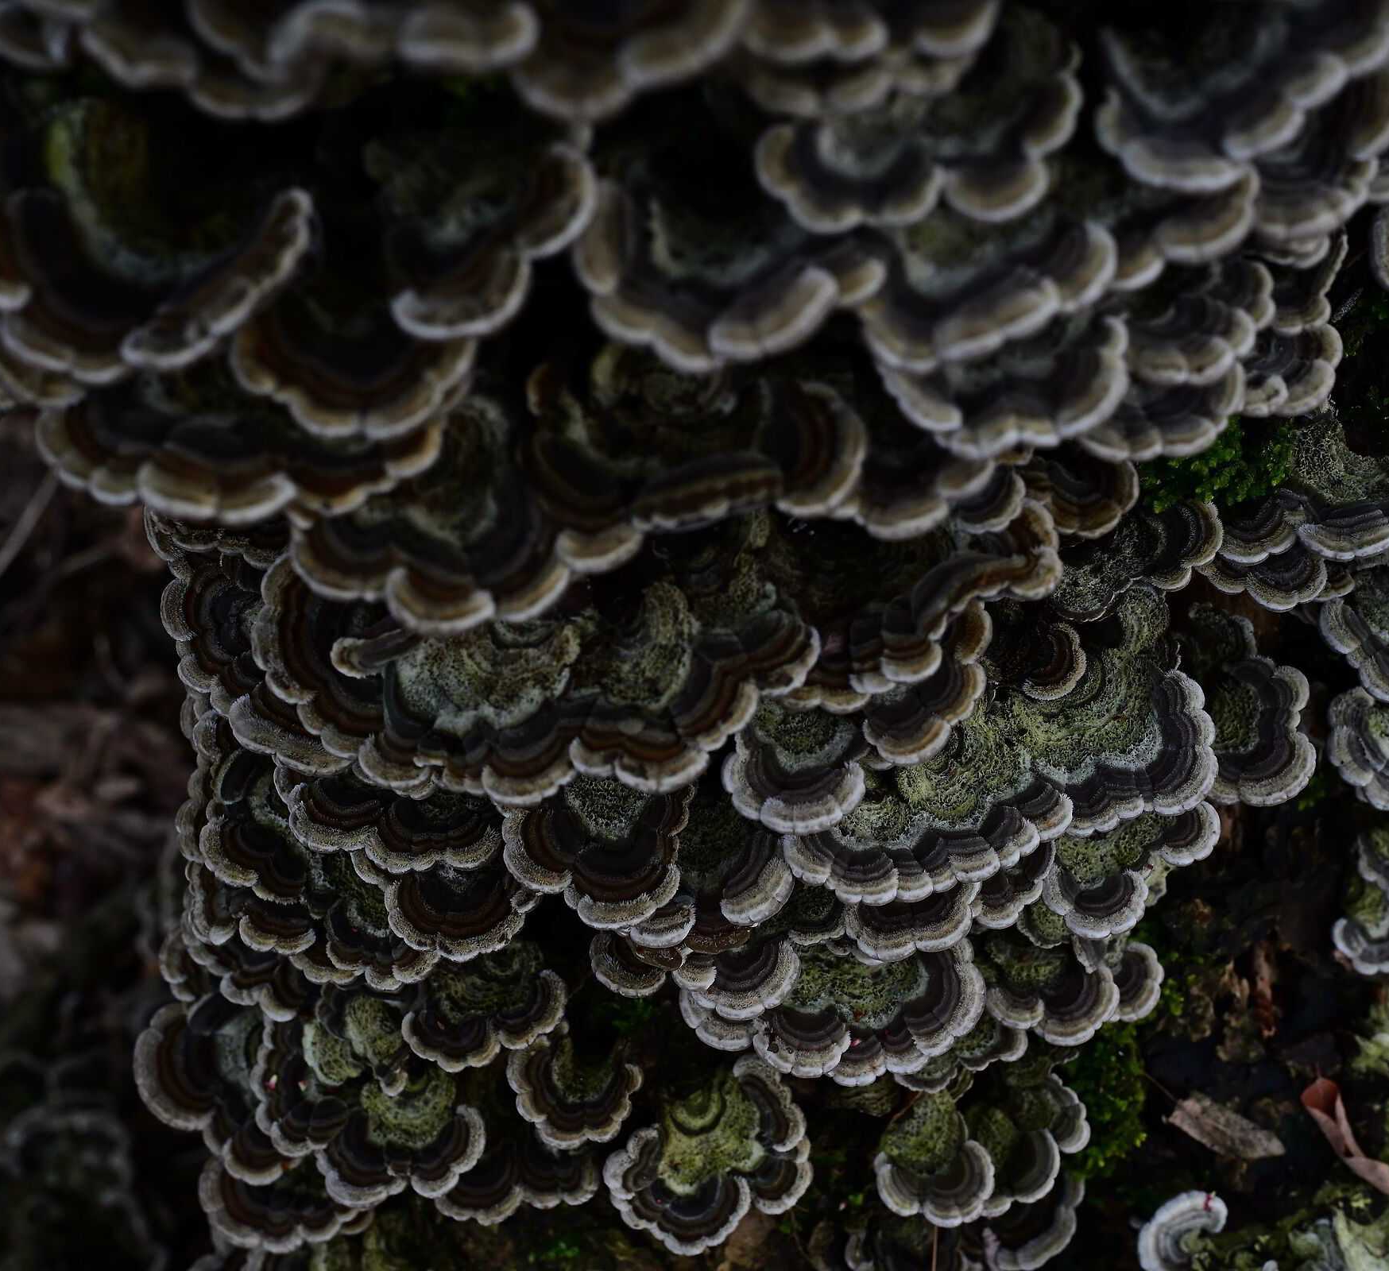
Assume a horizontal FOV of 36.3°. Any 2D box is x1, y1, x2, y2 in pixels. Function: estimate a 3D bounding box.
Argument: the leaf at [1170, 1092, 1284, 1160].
[{"bbox_3d":[0.159,0.148,0.630,0.035,0.005,0.013,15,73,5],"label":"leaf"}]

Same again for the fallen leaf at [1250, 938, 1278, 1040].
[{"bbox_3d":[0.170,0.105,0.630,0.007,0.005,0.028,-5,84,-3],"label":"fallen leaf"}]

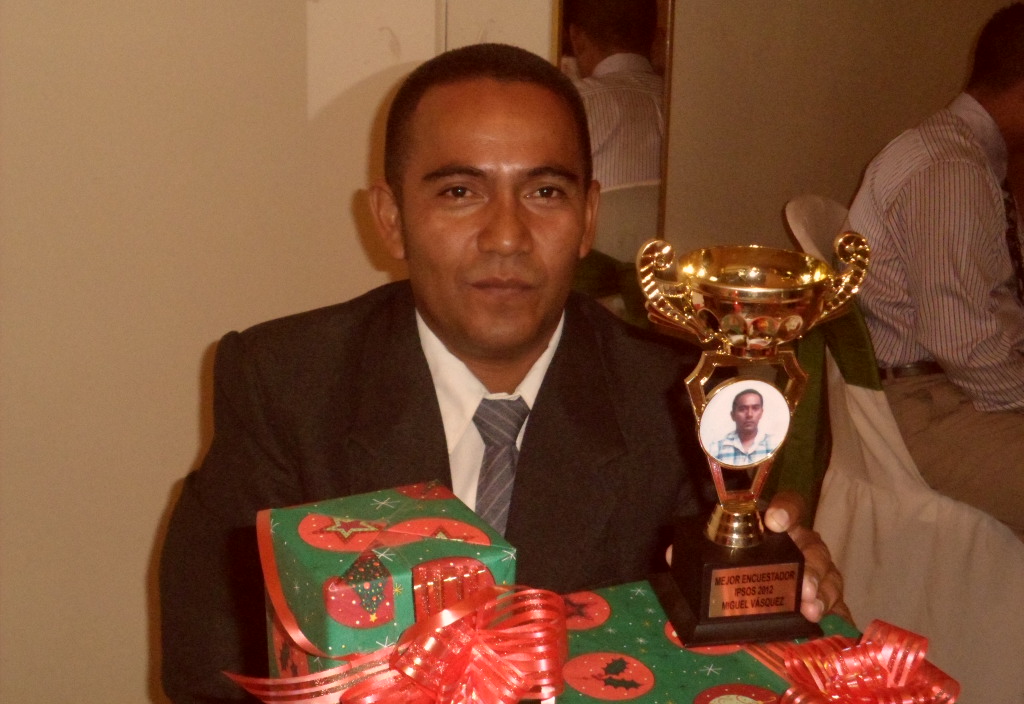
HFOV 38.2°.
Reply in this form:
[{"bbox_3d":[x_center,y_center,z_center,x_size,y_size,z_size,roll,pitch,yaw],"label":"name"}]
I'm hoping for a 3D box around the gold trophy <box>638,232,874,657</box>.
[{"bbox_3d":[0.133,0.044,0.844,0.131,0.229,0.085,-3,20,-9],"label":"gold trophy"}]

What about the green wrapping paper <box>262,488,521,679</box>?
[{"bbox_3d":[-0.063,0.168,0.758,0.101,0.170,0.089,-8,22,-23],"label":"green wrapping paper"}]

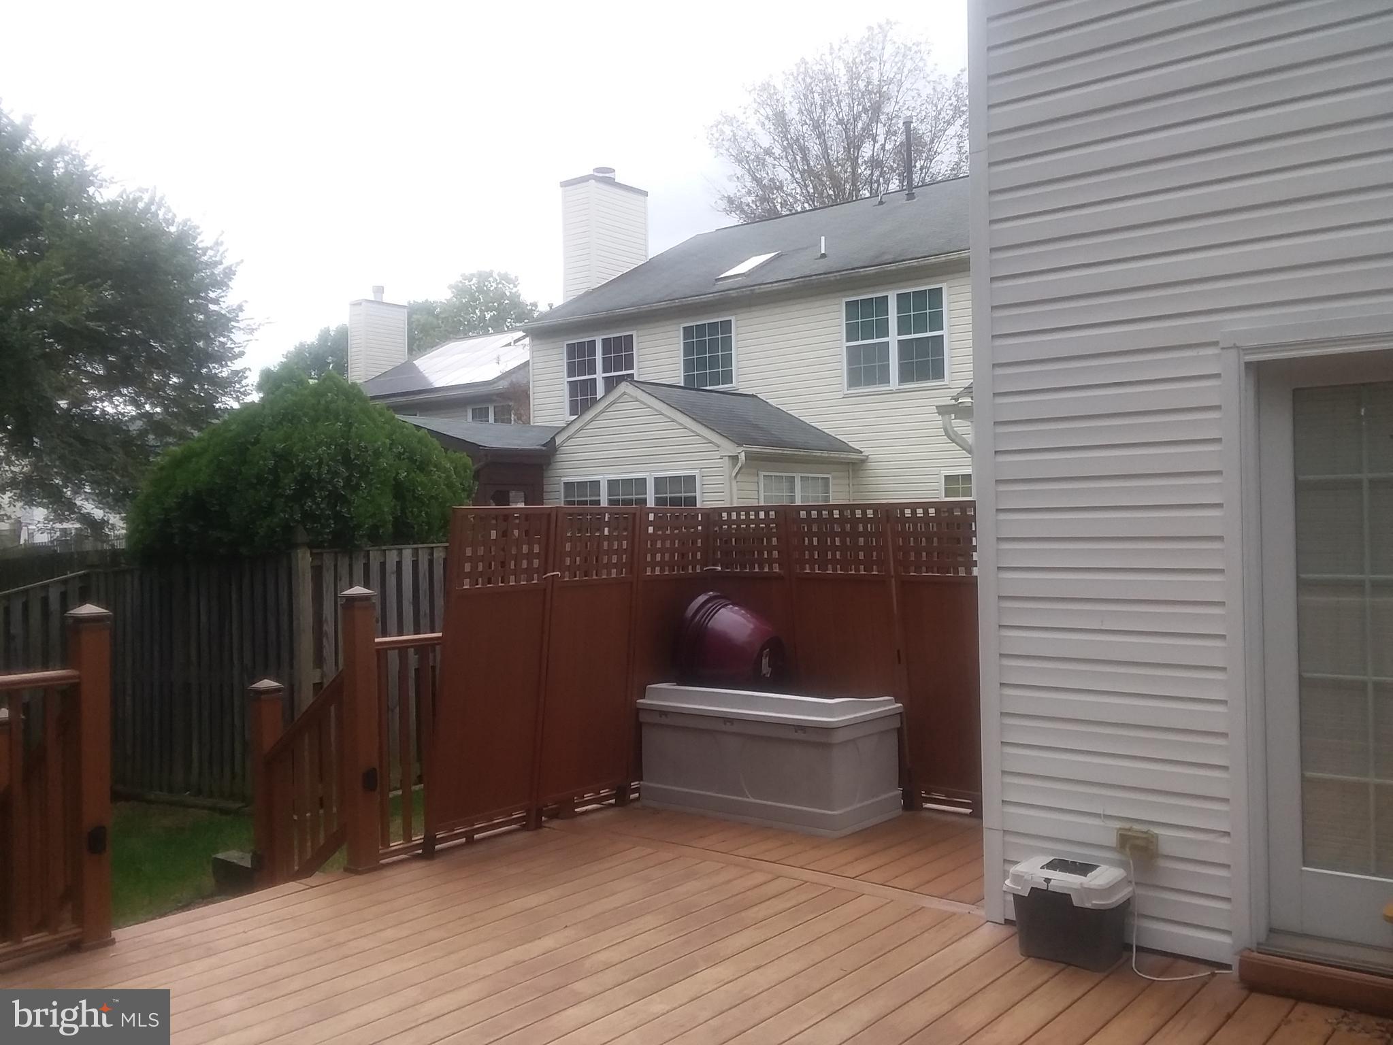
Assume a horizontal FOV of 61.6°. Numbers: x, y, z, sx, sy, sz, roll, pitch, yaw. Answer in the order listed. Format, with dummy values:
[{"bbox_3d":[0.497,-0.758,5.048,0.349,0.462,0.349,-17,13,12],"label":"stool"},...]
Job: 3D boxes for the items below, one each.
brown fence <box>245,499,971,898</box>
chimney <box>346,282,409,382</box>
[{"bbox_3d":[-0.279,0.865,5.953,2.980,1.950,2.640,-1,0,40],"label":"brown fence"},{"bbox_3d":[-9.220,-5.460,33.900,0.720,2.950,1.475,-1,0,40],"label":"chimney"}]

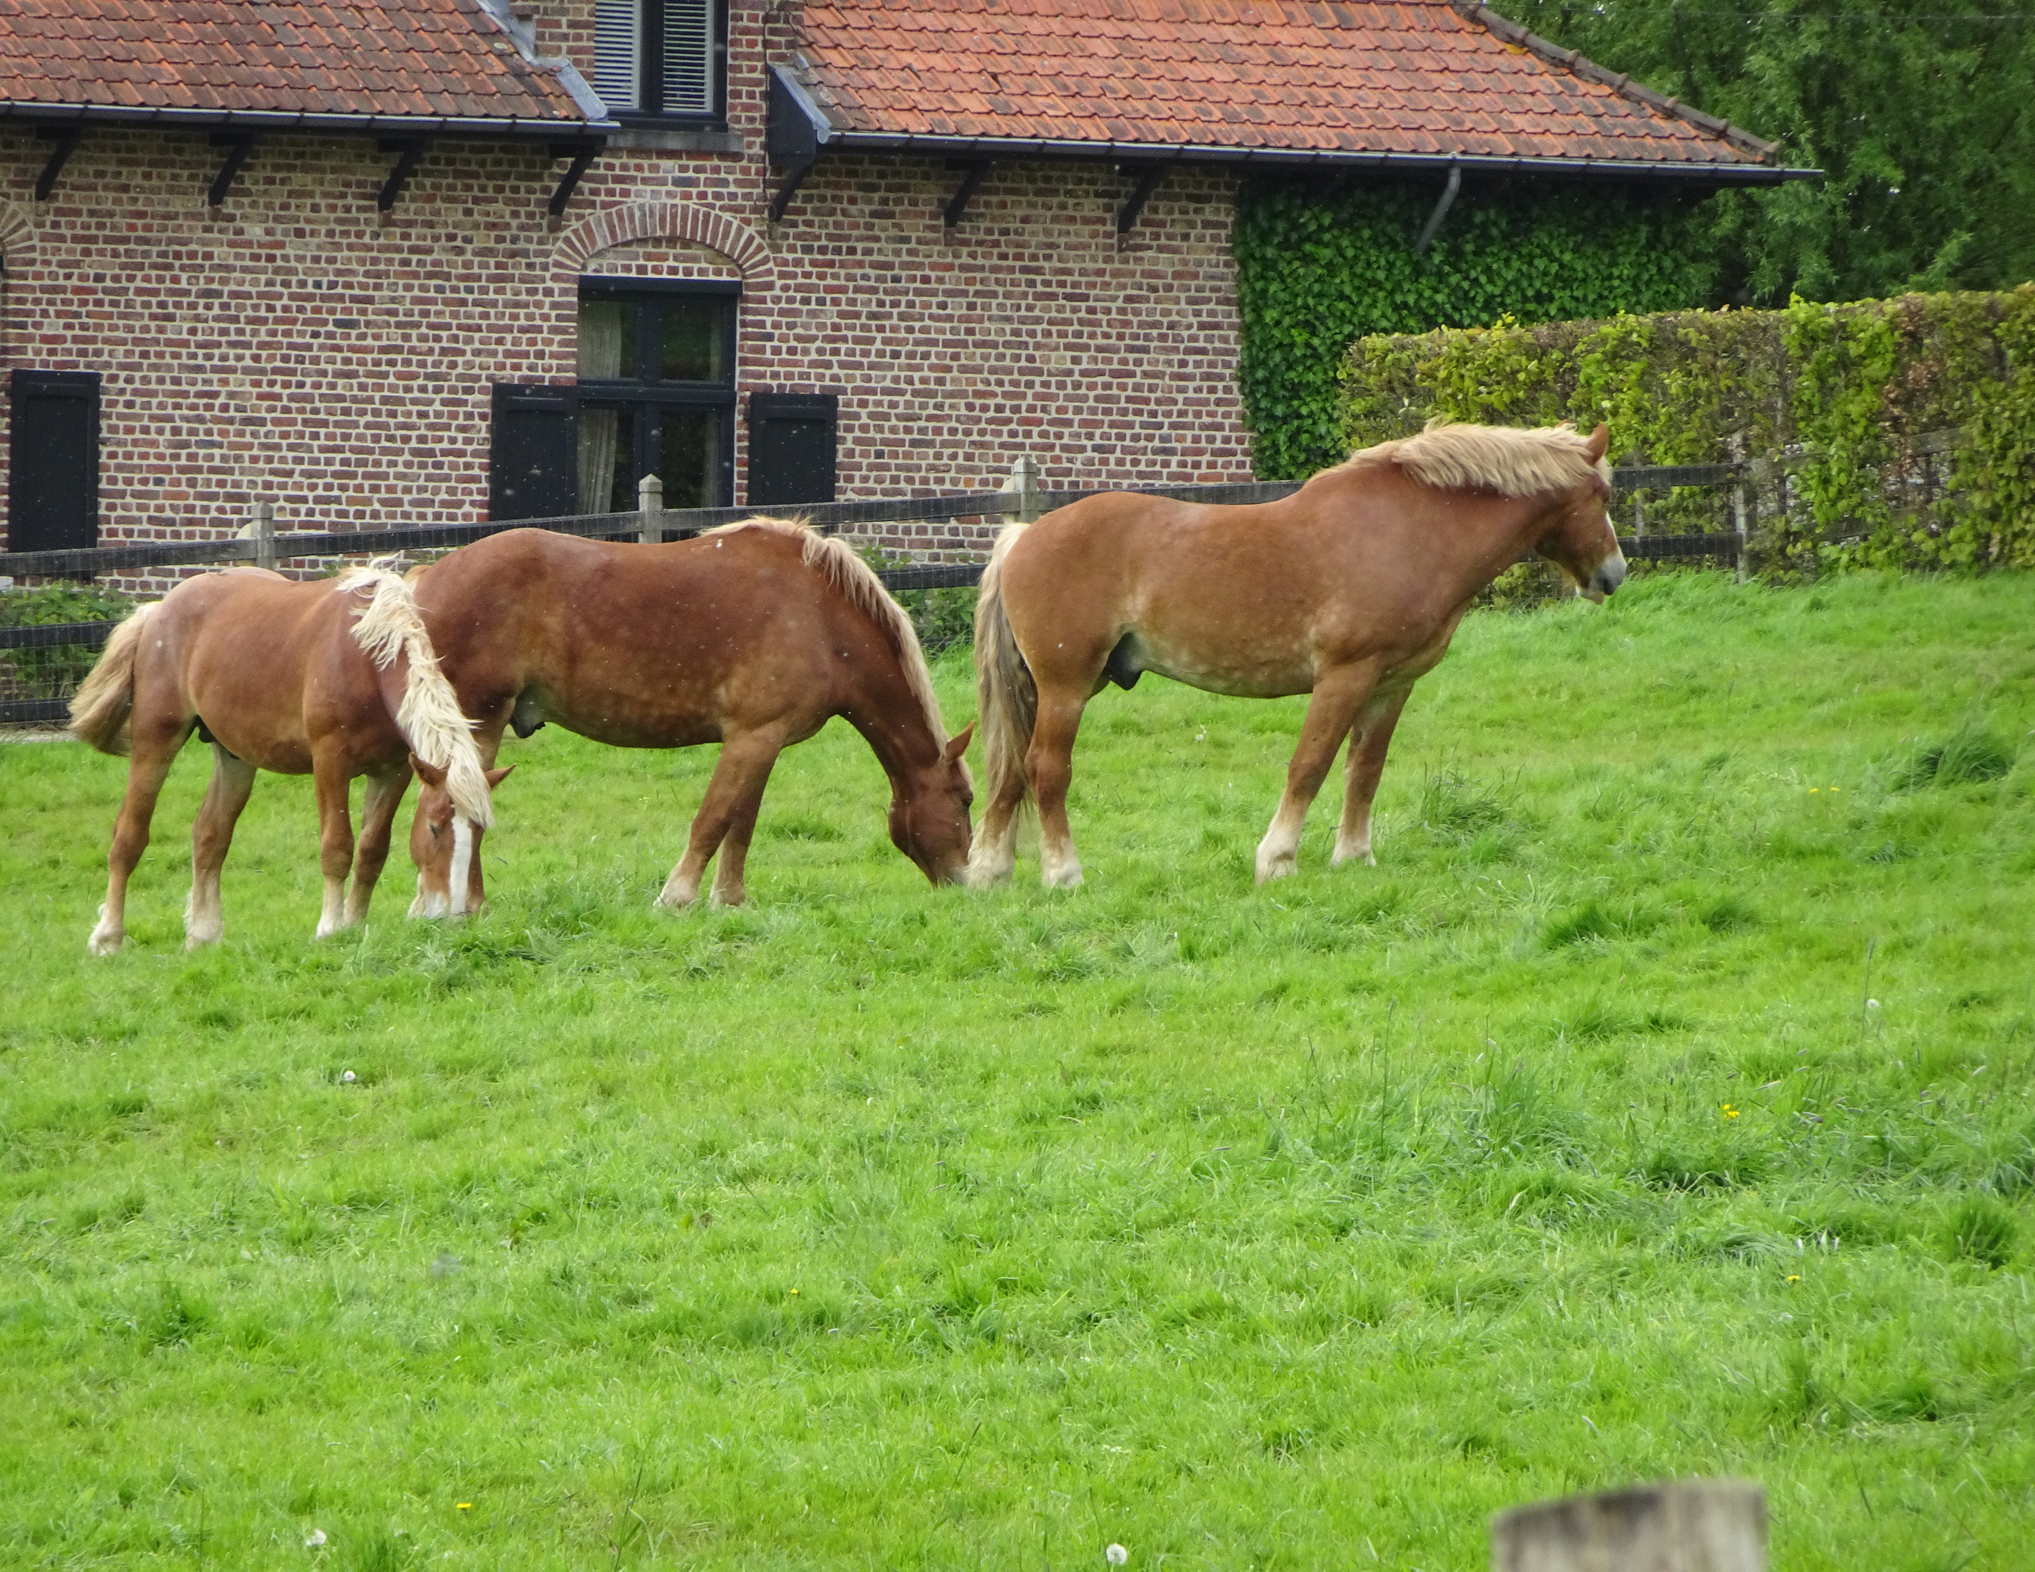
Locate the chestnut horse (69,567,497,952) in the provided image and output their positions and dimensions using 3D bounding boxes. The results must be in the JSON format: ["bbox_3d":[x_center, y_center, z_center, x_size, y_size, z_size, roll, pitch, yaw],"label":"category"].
[{"bbox_3d":[-2.902,-0.114,93.500,2.050,1.550,0.620,2,1,43],"label":"chestnut horse"}]

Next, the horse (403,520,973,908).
[{"bbox_3d":[-1.326,-0.278,94.200,2.320,1.610,0.660,2,1,-3],"label":"horse"}]

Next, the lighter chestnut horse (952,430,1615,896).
[{"bbox_3d":[1.144,-0.521,94.300,2.580,1.900,0.660,2,1,4],"label":"lighter chestnut horse"}]

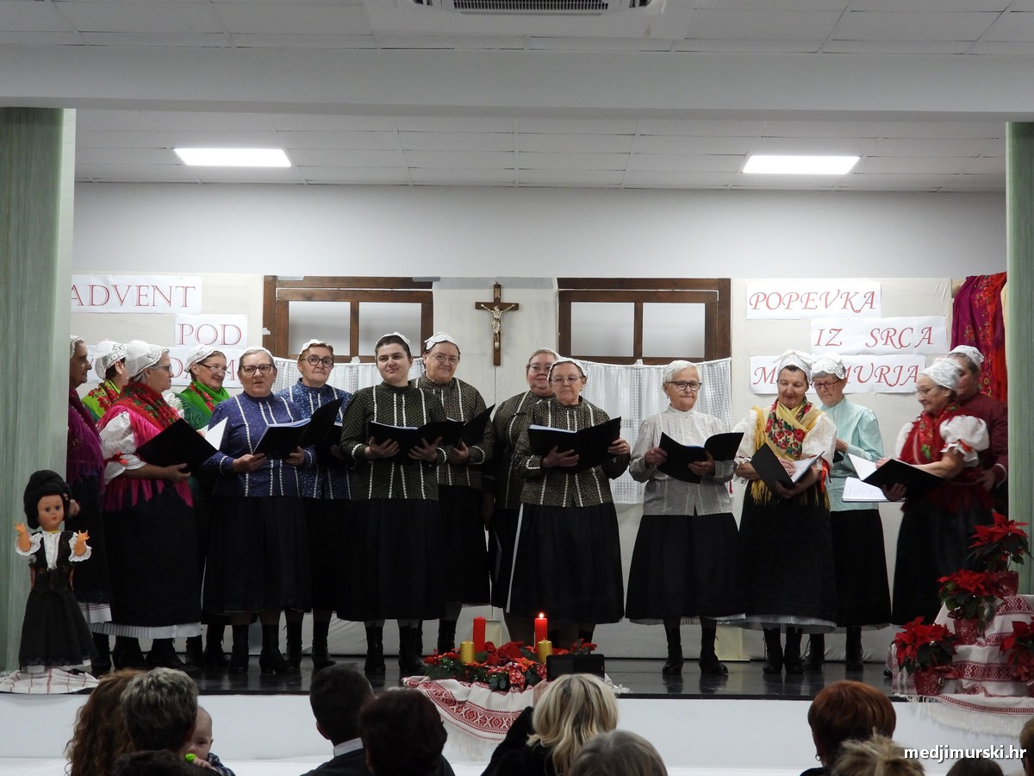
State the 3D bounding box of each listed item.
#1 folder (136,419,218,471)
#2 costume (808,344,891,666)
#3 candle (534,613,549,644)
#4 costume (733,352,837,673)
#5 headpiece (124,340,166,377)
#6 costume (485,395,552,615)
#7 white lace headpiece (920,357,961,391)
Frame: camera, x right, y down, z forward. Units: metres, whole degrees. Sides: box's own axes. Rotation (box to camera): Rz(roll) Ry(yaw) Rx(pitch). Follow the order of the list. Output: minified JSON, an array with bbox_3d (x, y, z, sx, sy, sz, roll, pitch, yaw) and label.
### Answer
[{"bbox_3d":[-1.627,0.305,12.400,0.300,0.180,0.360,-36,-21,30],"label":"folder"},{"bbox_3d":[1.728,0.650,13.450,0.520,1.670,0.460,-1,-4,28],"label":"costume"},{"bbox_3d":[0.111,1.104,11.455,0.058,0.174,0.058,1,-3,0],"label":"candle"},{"bbox_3d":[1.369,0.635,12.950,0.530,1.650,0.460,0,-4,8],"label":"costume"},{"bbox_3d":[-1.838,-0.143,12.582,0.210,0.188,0.180,-1,-4,21],"label":"headpiece"},{"bbox_3d":[0.100,0.580,13.138,0.520,1.140,0.420,1,-3,3],"label":"costume"},{"bbox_3d":[2.114,-0.071,12.650,0.205,0.165,0.180,3,-4,-28],"label":"white lace headpiece"}]

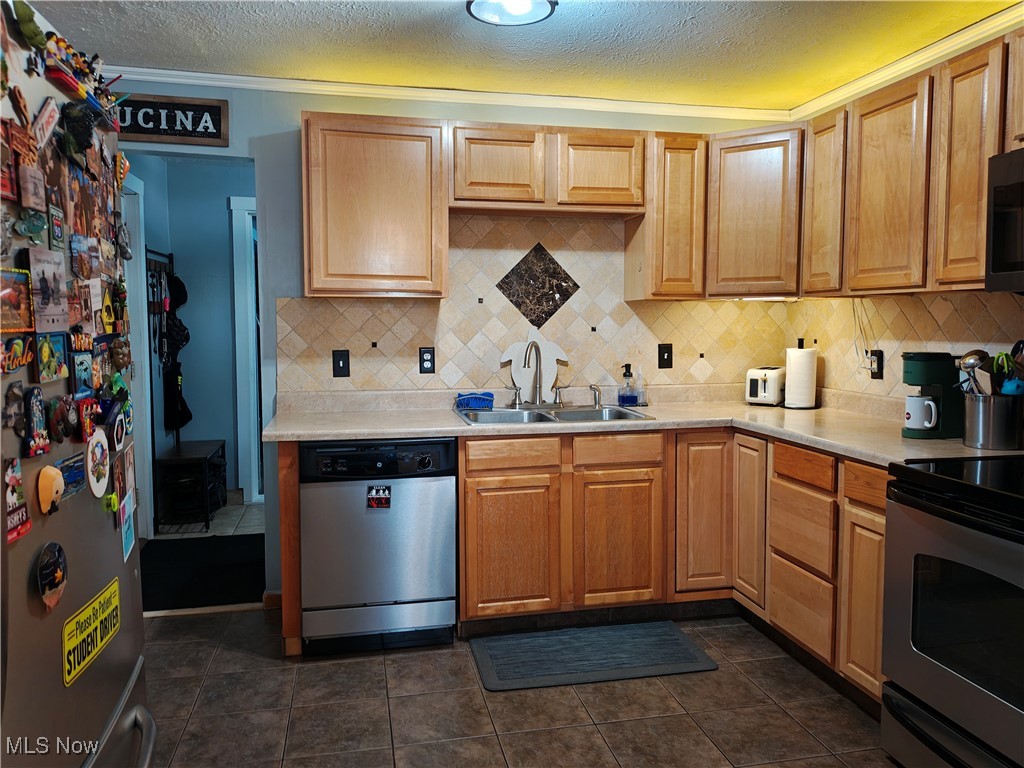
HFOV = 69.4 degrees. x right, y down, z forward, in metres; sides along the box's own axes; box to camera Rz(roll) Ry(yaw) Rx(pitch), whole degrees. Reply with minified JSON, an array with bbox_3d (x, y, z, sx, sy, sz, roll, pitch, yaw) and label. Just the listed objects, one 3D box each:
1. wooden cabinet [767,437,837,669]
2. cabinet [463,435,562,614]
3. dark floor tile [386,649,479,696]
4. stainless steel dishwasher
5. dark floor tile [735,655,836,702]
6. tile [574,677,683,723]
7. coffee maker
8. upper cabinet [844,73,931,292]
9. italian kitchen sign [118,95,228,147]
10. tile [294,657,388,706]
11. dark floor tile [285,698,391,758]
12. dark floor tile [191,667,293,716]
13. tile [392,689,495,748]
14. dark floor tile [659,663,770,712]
[{"bbox_3d":[1.371,0.604,2.805,0.627,0.778,0.445,-1,4,-12],"label":"wooden cabinet"},{"bbox_3d":[-0.052,0.564,3.332,0.448,0.770,0.620,-1,5,-12],"label":"cabinet"},{"bbox_3d":[-0.308,1.098,2.802,0.330,0.010,0.317,-1,5,-12],"label":"dark floor tile"},{"bbox_3d":[-0.587,0.625,3.240,0.611,0.858,0.601,-1,5,-12],"label":"stainless steel dishwasher"},{"bbox_3d":[1.011,1.105,2.768,0.252,0.010,0.317,-1,5,-12],"label":"dark floor tile"},{"bbox_3d":[0.403,1.117,2.642,0.330,0.010,0.330,-1,4,-12],"label":"tile"},{"bbox_3d":[1.604,0.042,2.771,0.280,0.312,0.125,-2,5,-23],"label":"coffee maker"},{"bbox_3d":[1.522,-0.715,2.754,0.325,0.760,0.463,-1,5,-12],"label":"upper cabinet"},{"bbox_3d":[-1.541,-1.147,3.209,0.587,0.202,0.020,-1,4,-12],"label":"italian kitchen sign"},{"bbox_3d":[-0.634,1.111,2.759,0.330,0.010,0.330,-1,4,-12],"label":"tile"},{"bbox_3d":[-0.565,1.129,2.427,0.326,0.010,0.315,-1,5,-12],"label":"dark floor tile"},{"bbox_3d":[-0.955,1.109,2.668,0.326,0.010,0.315,-1,5,-12],"label":"dark floor tile"},{"bbox_3d":[-0.242,1.128,2.505,0.330,0.010,0.330,-1,4,-12],"label":"tile"},{"bbox_3d":[0.727,1.108,2.706,0.326,0.010,0.315,-1,5,-12],"label":"dark floor tile"}]

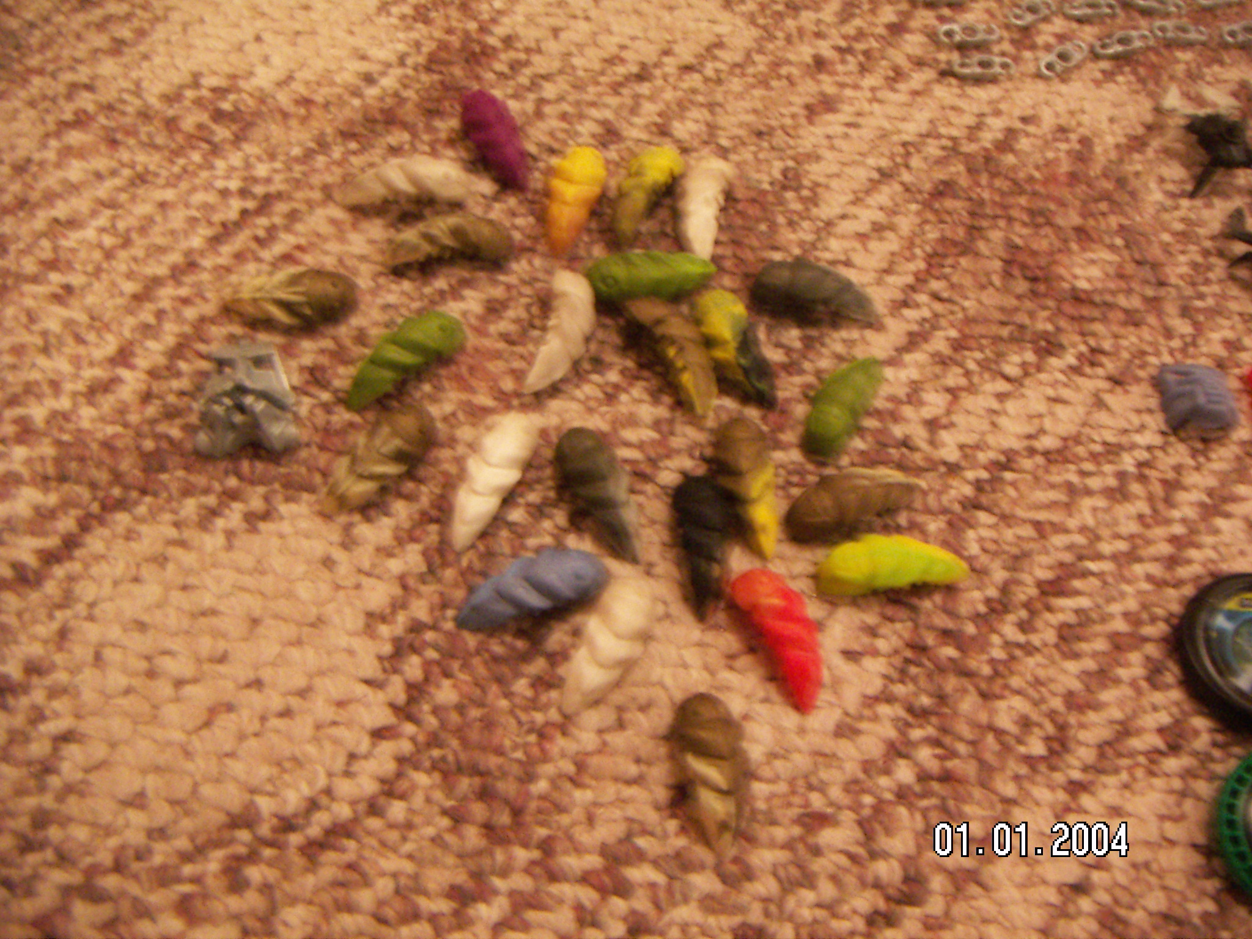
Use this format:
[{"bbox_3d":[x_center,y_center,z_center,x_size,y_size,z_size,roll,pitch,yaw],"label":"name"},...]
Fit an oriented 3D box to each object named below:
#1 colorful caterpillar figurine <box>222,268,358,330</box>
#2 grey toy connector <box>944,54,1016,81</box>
[{"bbox_3d":[-0.115,-0.058,0.445,0.046,0.015,0.017,1,60,0],"label":"colorful caterpillar figurine"},{"bbox_3d":[0.139,-0.157,0.511,0.024,0.004,0.008,2,60,1],"label":"grey toy connector"}]

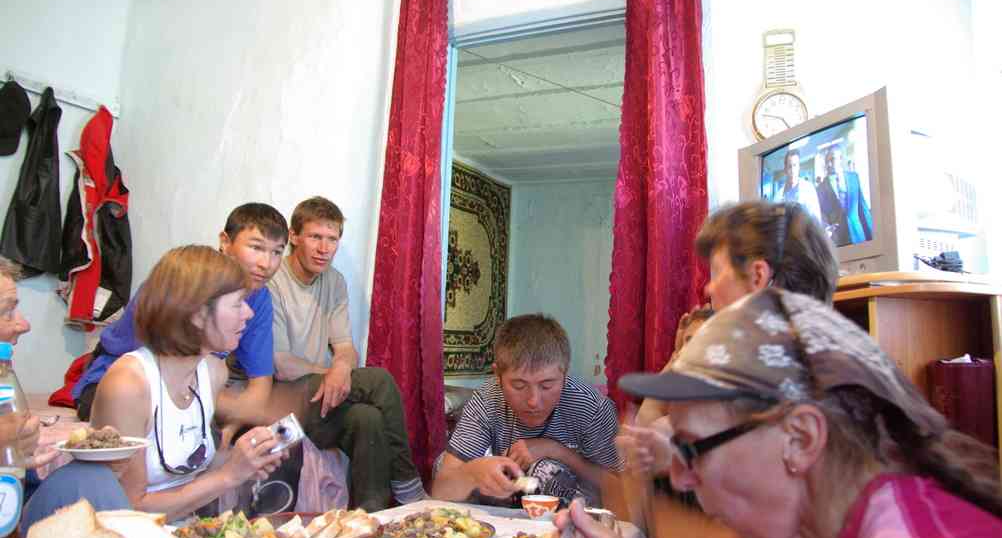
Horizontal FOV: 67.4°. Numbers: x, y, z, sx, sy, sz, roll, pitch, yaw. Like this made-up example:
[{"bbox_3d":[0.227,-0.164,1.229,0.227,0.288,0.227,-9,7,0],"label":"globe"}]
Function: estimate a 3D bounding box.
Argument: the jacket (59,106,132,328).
[{"bbox_3d":[-1.668,-0.218,3.090,0.140,0.899,0.250,-2,-8,23],"label":"jacket"}]

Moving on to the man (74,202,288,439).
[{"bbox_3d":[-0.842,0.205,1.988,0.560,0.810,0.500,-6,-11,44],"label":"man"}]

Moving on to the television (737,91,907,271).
[{"bbox_3d":[1.078,-0.174,2.190,0.450,0.465,0.595,4,-8,-18],"label":"television"}]

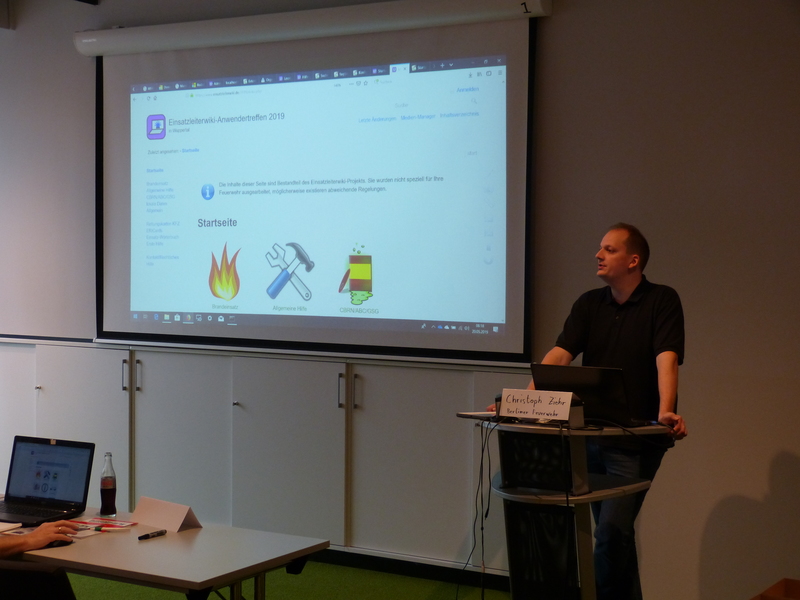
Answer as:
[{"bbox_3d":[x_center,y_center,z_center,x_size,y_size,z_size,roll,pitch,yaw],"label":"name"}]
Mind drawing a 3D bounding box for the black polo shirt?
[{"bbox_3d":[0.950,0.264,5.552,0.530,0.700,0.340,2,3,30],"label":"black polo shirt"}]

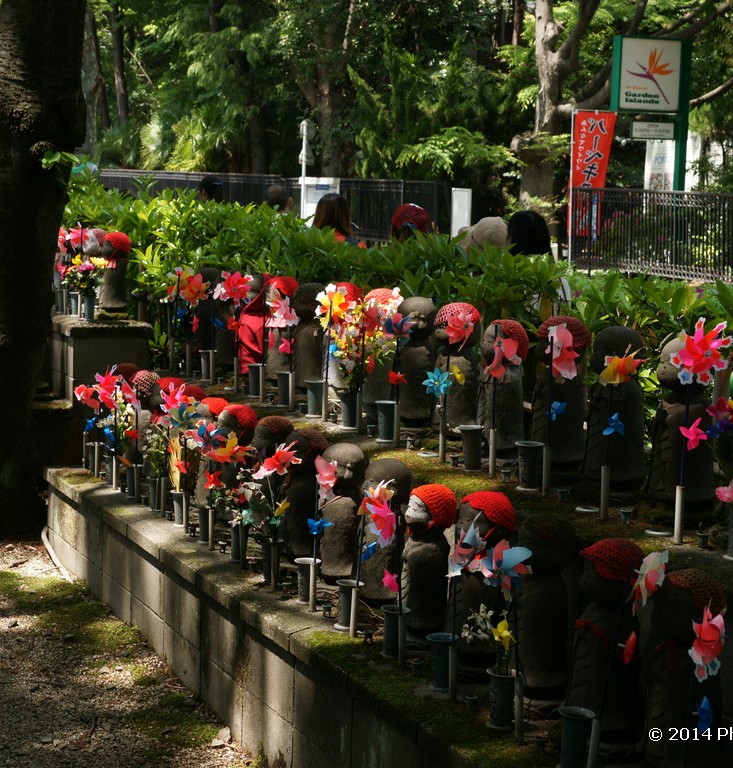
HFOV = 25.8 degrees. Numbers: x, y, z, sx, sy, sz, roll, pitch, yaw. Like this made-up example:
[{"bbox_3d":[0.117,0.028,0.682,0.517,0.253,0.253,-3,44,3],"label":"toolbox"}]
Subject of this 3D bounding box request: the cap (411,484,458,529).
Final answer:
[{"bbox_3d":[0.185,0.333,4.340,0.125,0.115,0.128,1,6,0],"label":"cap"}]

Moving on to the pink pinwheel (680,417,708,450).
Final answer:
[{"bbox_3d":[0.786,0.119,3.840,0.085,0.086,0.035,-2,7,-29],"label":"pink pinwheel"}]

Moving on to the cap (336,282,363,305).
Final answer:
[{"bbox_3d":[-0.073,-0.363,6.480,0.130,0.100,0.130,1,6,0],"label":"cap"}]

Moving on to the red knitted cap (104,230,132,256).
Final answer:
[{"bbox_3d":[-1.324,-0.747,8.500,0.140,0.118,0.135,1,6,0],"label":"red knitted cap"}]

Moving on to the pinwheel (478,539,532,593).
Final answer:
[{"bbox_3d":[0.303,0.408,3.550,0.128,0.128,0.045,2,7,14],"label":"pinwheel"}]

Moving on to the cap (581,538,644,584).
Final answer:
[{"bbox_3d":[0.581,0.421,3.790,0.142,0.106,0.148,2,6,0],"label":"cap"}]

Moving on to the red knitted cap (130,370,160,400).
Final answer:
[{"bbox_3d":[-0.956,0.002,6.900,0.135,0.110,0.135,0,7,0],"label":"red knitted cap"}]

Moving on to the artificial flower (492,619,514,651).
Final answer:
[{"bbox_3d":[0.304,0.557,3.550,0.035,0.072,0.062,-4,8,-40],"label":"artificial flower"}]

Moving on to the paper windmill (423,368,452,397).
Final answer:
[{"bbox_3d":[0.209,-0.003,4.700,0.086,0.086,0.032,1,7,12],"label":"paper windmill"}]

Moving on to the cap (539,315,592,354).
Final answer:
[{"bbox_3d":[0.565,-0.141,4.550,0.148,0.105,0.148,0,7,0],"label":"cap"}]

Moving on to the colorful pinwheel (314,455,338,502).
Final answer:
[{"bbox_3d":[-0.117,0.274,4.634,0.050,0.135,0.130,5,7,25],"label":"colorful pinwheel"}]

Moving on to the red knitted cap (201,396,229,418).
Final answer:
[{"bbox_3d":[-0.574,0.093,6.100,0.128,0.100,0.128,0,7,0],"label":"red knitted cap"}]

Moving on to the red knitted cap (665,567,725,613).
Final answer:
[{"bbox_3d":[0.720,0.453,3.488,0.138,0.100,0.140,2,6,0],"label":"red knitted cap"}]

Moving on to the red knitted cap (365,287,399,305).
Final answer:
[{"bbox_3d":[0.058,-0.295,5.650,0.140,0.105,0.140,0,7,0],"label":"red knitted cap"}]

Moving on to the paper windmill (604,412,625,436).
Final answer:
[{"bbox_3d":[0.651,0.106,4.200,0.058,0.062,0.030,0,6,-13],"label":"paper windmill"}]

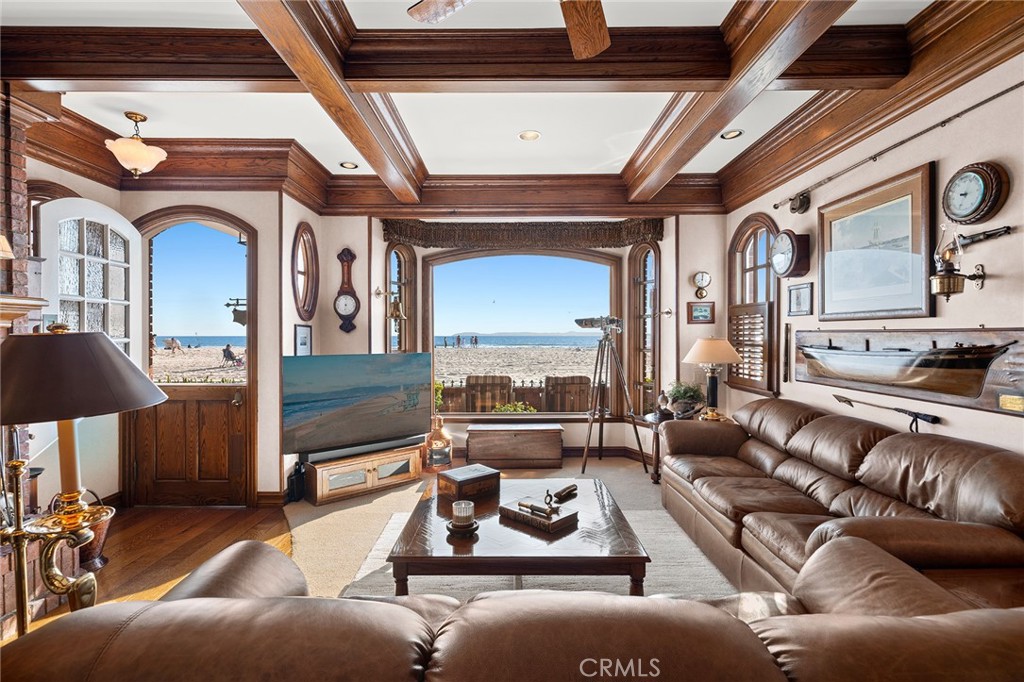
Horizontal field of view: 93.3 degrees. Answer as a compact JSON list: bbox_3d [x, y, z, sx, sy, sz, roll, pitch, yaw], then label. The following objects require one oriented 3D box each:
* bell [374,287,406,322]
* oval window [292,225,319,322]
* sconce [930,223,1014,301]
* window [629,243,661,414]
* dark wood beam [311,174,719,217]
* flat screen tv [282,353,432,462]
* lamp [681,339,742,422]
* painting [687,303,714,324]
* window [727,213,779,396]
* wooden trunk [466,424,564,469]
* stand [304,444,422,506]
[{"bbox_3d":[-1.209,-0.368,4.836,0.348,0.348,0.204,0,1,25],"label":"bell"},{"bbox_3d":[-1.882,-0.640,4.430,0.070,0.910,0.490,0,1,0],"label":"oval window"},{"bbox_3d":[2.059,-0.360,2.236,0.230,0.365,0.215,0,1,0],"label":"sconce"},{"bbox_3d":[1.450,-0.100,5.300,0.120,1.938,0.539,0,1,-24],"label":"window"},{"bbox_3d":[0.128,-1.422,4.714,4.053,0.332,0.220,0,1,0],"label":"dark wood beam"},{"bbox_3d":[-1.412,0.548,4.602,1.450,0.840,0.070,-1,1,-41],"label":"flat screen tv"},{"bbox_3d":[1.831,0.349,4.402,0.524,0.771,0.524,0,1,0],"label":"lamp"},{"bbox_3d":[1.891,-0.276,4.824,0.281,0.223,0.035,0,1,0],"label":"painting"},{"bbox_3d":[2.158,-0.339,4.364,0.130,1.574,0.924,0,1,0],"label":"window"},{"bbox_3d":[0.042,1.143,5.289,1.020,0.410,0.370,0,1,0],"label":"wooden trunk"},{"bbox_3d":[-1.362,1.196,4.473,0.300,0.325,1.050,1,1,44],"label":"stand"}]

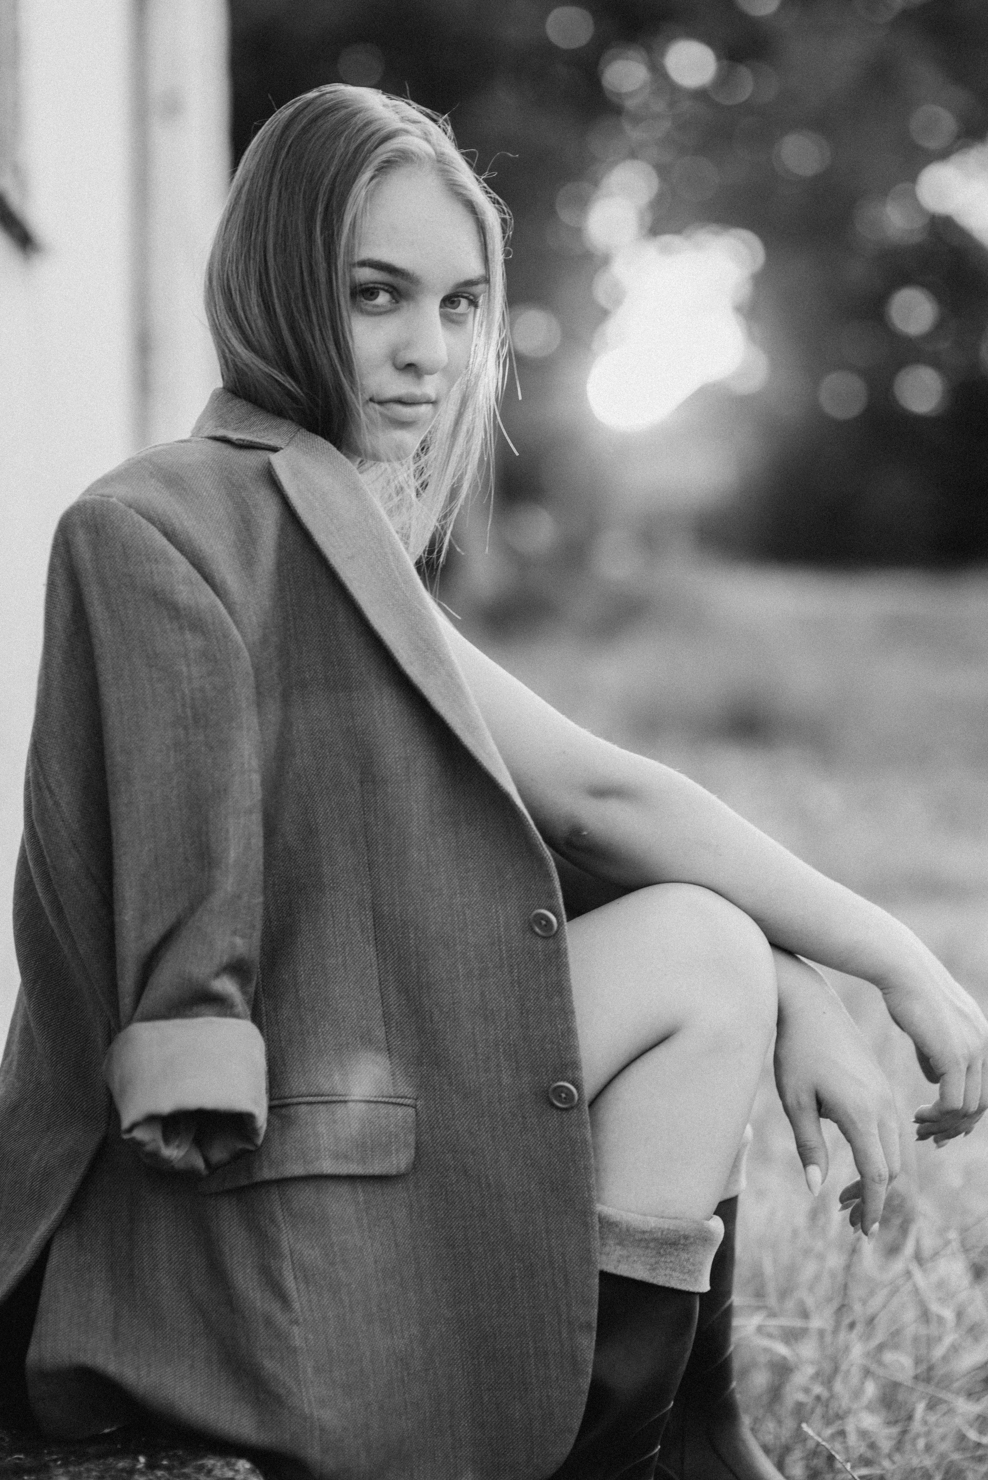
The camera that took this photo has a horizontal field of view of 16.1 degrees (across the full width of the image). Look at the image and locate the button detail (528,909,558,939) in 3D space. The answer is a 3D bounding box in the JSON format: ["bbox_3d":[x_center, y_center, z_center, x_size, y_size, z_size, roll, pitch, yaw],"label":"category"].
[{"bbox_3d":[0.033,0.118,2.250,0.019,0.019,0.004,-1,-12,-18],"label":"button detail"}]

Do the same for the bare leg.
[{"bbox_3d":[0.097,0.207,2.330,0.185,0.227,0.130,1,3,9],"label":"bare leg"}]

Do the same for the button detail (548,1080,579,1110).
[{"bbox_3d":[0.045,0.229,2.250,0.019,0.019,0.004,-1,-16,-12],"label":"button detail"}]

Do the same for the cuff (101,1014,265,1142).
[{"bbox_3d":[-0.191,0.213,2.160,0.101,0.074,0.072,0,-18,0],"label":"cuff"}]

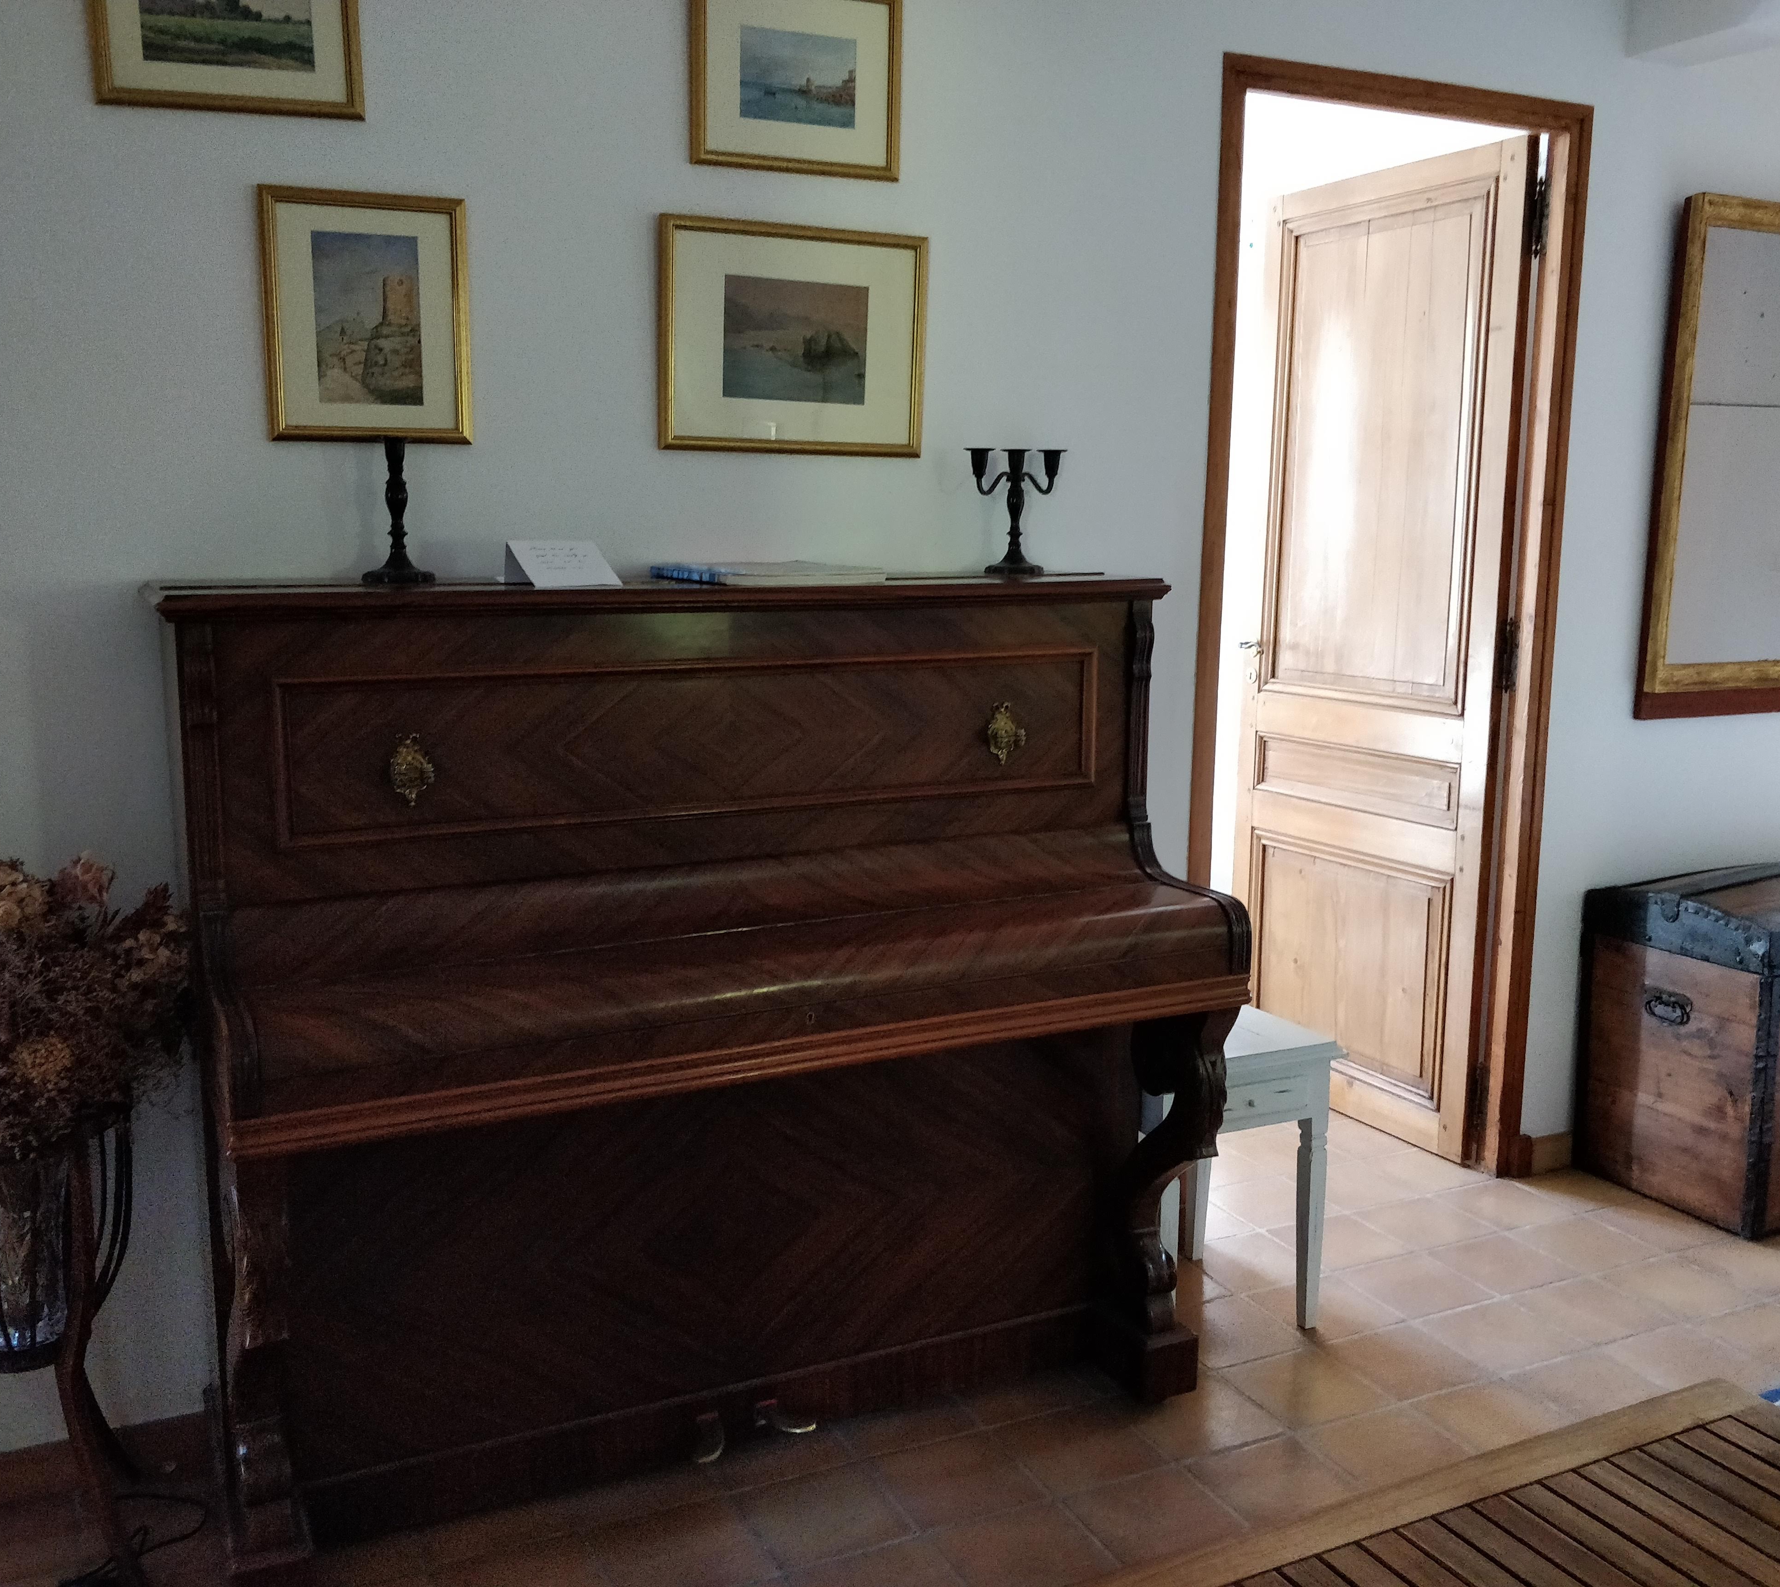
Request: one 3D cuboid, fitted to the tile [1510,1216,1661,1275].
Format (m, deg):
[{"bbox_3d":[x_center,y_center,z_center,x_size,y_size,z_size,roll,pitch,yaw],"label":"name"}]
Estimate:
[{"bbox_3d":[1.352,0.884,2.853,0.195,0.015,0.195,-4,8,-22],"label":"tile"}]

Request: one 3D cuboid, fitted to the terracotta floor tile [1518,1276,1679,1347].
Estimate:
[{"bbox_3d":[1.255,0.931,2.626,0.198,0.012,0.188,-5,13,-26],"label":"terracotta floor tile"}]

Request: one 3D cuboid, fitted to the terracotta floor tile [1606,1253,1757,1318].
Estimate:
[{"bbox_3d":[1.448,0.916,2.701,0.198,0.012,0.188,-5,13,-26],"label":"terracotta floor tile"}]

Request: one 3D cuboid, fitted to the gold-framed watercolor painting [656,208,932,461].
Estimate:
[{"bbox_3d":[-0.151,-0.718,2.335,0.443,0.349,0.020,-4,9,-23],"label":"gold-framed watercolor painting"}]

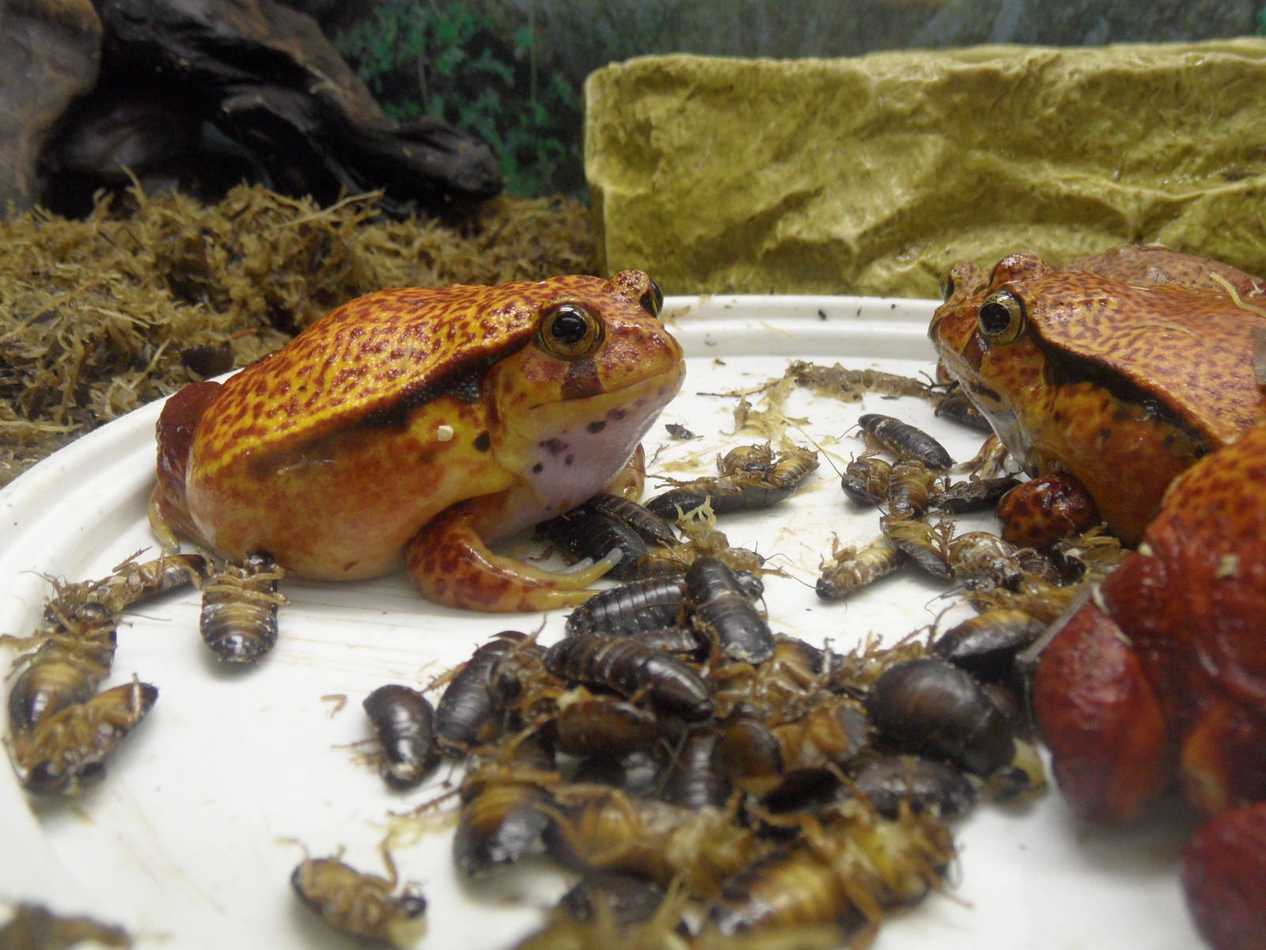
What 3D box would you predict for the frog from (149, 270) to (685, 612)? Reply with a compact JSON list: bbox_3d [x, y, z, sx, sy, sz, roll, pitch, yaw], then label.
[{"bbox_3d":[-0.032,-0.012,0.190,0.089,0.045,0.058,9,23,25],"label":"frog"}]

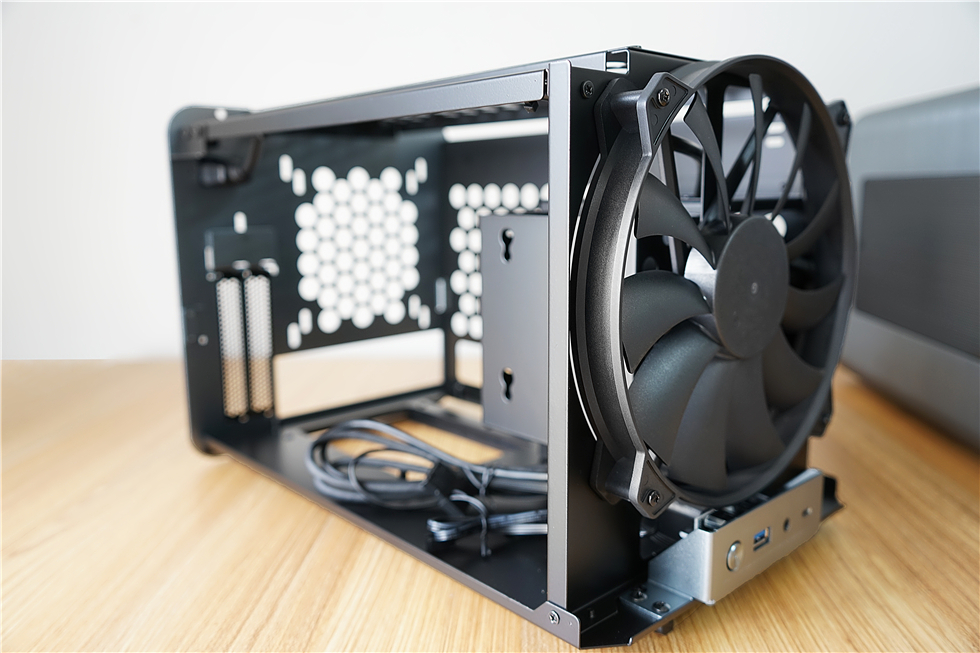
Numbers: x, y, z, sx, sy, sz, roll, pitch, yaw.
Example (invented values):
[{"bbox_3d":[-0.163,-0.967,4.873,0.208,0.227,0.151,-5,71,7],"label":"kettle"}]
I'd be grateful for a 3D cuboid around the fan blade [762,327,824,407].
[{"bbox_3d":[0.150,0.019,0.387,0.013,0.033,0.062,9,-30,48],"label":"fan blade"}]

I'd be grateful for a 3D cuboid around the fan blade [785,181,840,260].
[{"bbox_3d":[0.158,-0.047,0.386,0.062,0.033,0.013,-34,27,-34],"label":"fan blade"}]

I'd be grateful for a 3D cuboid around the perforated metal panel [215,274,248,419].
[{"bbox_3d":[-0.183,0.016,0.543,0.016,0.099,0.003,-9,13,-42],"label":"perforated metal panel"}]

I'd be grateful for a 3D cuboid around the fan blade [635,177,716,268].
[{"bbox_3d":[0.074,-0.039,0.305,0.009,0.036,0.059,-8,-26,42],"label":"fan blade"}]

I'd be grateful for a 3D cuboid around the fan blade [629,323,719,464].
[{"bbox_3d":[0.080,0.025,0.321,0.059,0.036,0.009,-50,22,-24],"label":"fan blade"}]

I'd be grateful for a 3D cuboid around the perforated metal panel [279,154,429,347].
[{"bbox_3d":[-0.103,-0.062,0.610,0.135,0.146,0.004,-9,13,-42],"label":"perforated metal panel"}]

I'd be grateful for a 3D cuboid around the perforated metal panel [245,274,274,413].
[{"bbox_3d":[-0.168,0.013,0.557,0.016,0.099,0.003,-9,13,-42],"label":"perforated metal panel"}]

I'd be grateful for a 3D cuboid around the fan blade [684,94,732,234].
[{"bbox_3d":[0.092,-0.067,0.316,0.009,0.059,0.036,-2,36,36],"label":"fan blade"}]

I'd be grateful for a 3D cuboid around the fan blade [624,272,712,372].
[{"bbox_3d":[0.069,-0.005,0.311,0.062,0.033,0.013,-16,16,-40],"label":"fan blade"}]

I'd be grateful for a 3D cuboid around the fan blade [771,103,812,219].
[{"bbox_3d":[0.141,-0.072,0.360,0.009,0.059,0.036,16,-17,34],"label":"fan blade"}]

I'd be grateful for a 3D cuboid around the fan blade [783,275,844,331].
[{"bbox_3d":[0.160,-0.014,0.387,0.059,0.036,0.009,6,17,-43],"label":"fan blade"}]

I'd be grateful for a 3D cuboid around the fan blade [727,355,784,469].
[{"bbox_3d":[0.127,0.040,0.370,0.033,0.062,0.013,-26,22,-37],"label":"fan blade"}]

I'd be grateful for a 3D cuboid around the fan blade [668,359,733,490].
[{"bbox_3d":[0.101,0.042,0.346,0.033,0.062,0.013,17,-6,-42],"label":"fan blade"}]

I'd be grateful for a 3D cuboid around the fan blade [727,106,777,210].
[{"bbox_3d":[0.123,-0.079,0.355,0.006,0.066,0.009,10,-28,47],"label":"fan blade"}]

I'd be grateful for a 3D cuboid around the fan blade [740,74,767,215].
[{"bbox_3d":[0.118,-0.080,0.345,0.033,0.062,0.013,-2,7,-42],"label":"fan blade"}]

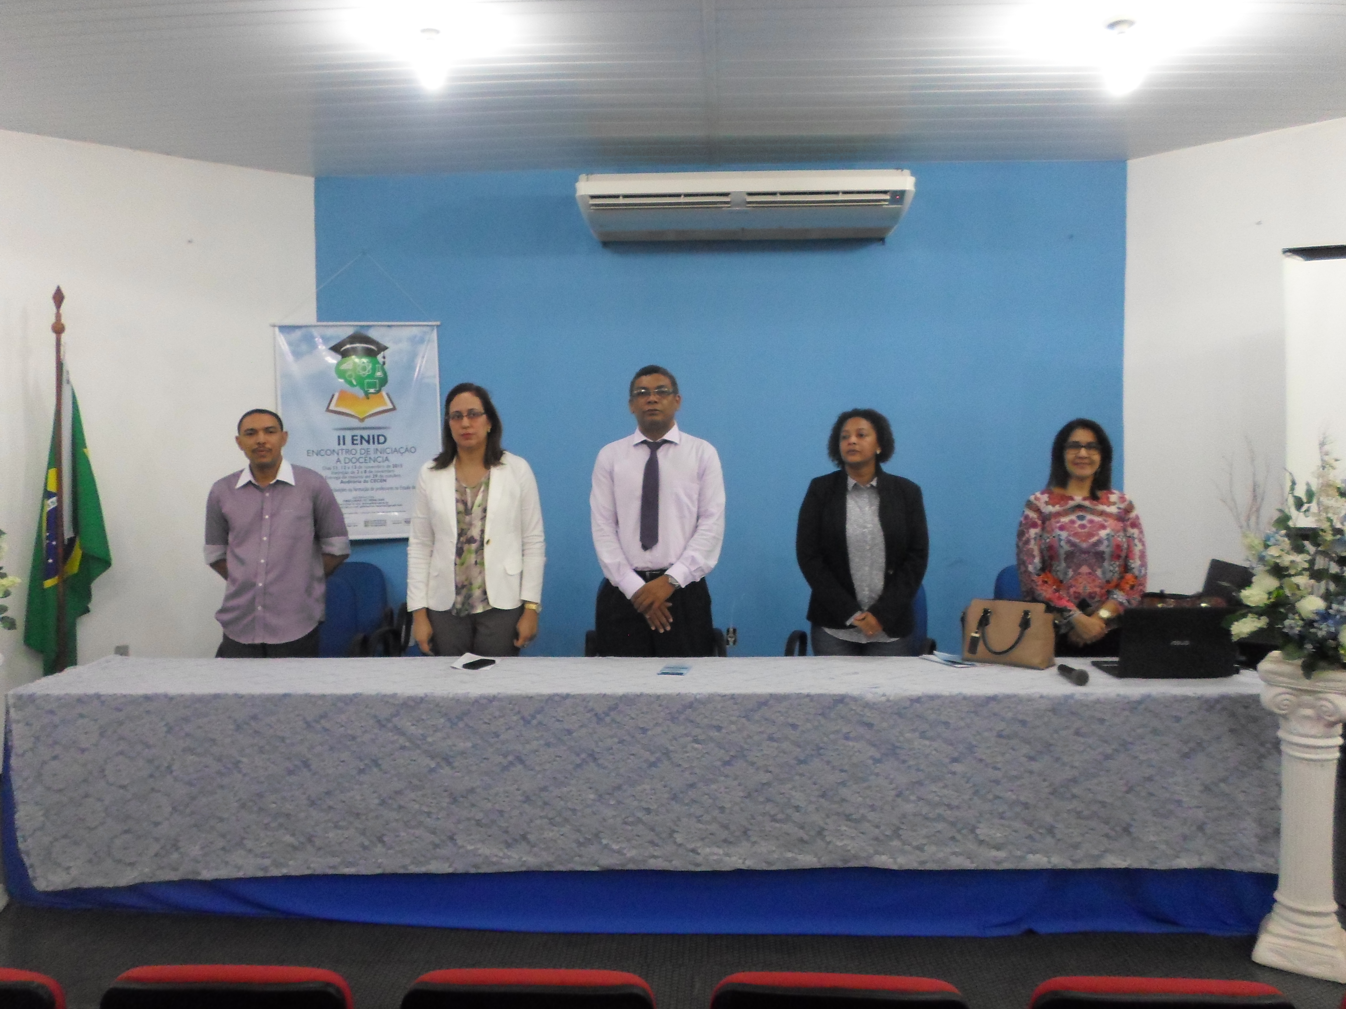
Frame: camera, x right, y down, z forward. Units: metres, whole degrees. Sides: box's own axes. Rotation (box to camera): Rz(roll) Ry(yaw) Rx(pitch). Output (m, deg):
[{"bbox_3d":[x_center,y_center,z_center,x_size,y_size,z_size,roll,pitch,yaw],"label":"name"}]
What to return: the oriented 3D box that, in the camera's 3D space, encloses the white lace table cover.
[{"bbox_3d":[-0.042,0.857,3.236,3.970,0.600,0.570,0,3,1],"label":"white lace table cover"}]

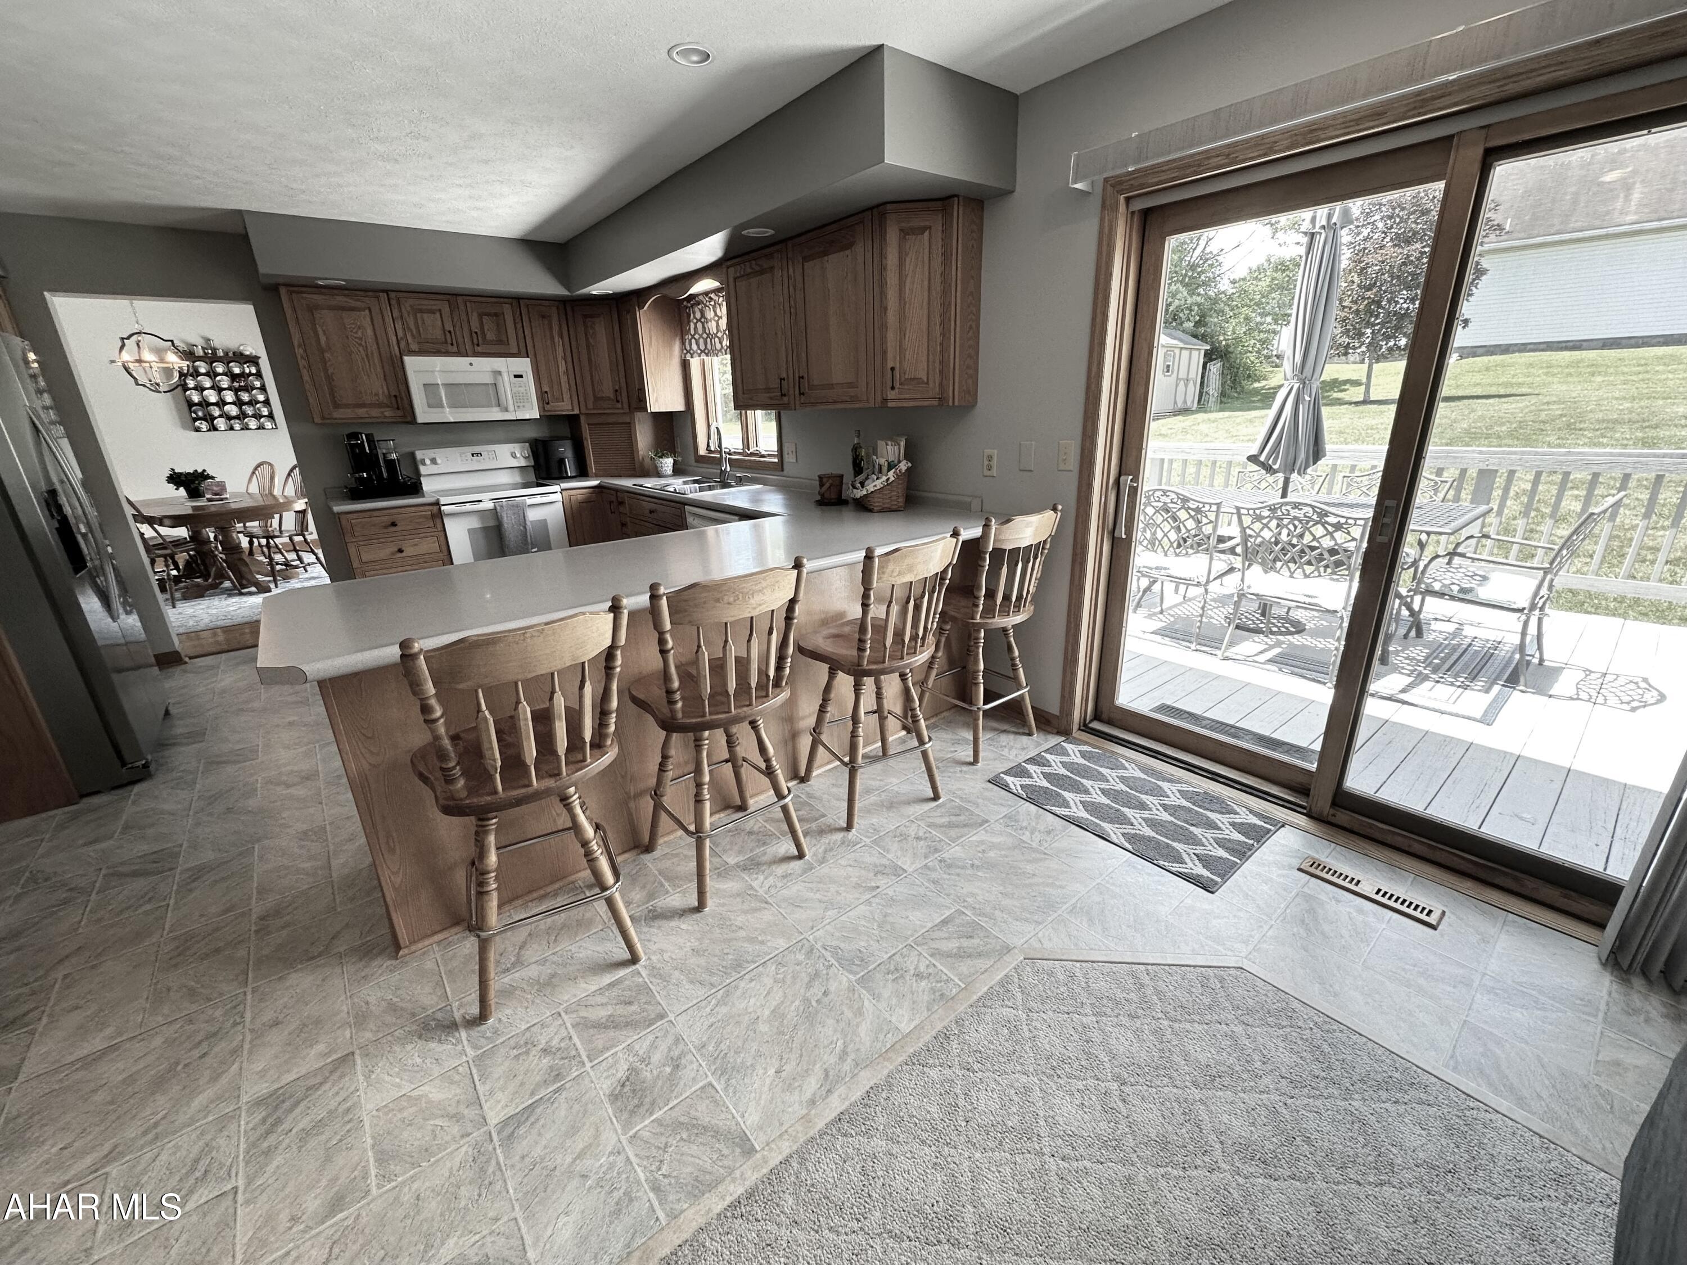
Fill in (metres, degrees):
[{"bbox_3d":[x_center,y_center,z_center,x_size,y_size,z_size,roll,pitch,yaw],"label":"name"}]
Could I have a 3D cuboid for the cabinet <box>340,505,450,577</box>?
[{"bbox_3d":[-2.996,-0.423,4.600,0.540,0.870,0.620,-16,24,-35],"label":"cabinet"}]

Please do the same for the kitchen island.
[{"bbox_3d":[-0.495,0.129,2.653,2.530,0.915,1.040,-16,23,-36],"label":"kitchen island"}]

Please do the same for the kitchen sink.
[{"bbox_3d":[-0.980,-0.898,4.555,0.540,0.190,0.860,-16,23,-36],"label":"kitchen sink"}]

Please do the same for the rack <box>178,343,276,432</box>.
[{"bbox_3d":[-6.686,-2.629,7.396,0.700,0.830,0.130,-16,23,-36],"label":"rack"}]

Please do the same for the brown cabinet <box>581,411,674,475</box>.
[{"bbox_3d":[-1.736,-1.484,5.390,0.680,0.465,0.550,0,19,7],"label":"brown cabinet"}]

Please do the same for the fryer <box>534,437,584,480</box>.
[{"bbox_3d":[-2.184,-1.318,5.186,0.240,0.285,0.300,-16,24,-35],"label":"fryer"}]

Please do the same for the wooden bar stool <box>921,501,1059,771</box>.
[{"bbox_3d":[0.556,-0.021,2.794,0.440,1.020,0.470,-15,22,-32],"label":"wooden bar stool"}]

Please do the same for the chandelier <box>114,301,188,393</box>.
[{"bbox_3d":[-5.628,-2.313,5.498,0.470,0.750,0.470,-16,23,-36],"label":"chandelier"}]

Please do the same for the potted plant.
[{"bbox_3d":[-5.890,-1.346,6.183,0.340,0.280,0.330,-16,24,-35],"label":"potted plant"}]

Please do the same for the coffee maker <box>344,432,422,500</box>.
[{"bbox_3d":[-3.058,-1.100,4.471,0.390,0.415,0.320,-16,23,-36],"label":"coffee maker"}]

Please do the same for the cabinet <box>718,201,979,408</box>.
[{"bbox_3d":[-0.038,-1.474,3.258,0.340,0.760,1.480,-16,24,-35],"label":"cabinet"}]

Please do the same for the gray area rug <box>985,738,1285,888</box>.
[{"bbox_3d":[1.025,0.608,2.464,0.505,0.012,0.830,-16,24,-35],"label":"gray area rug"}]

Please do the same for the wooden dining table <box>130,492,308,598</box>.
[{"bbox_3d":[-5.547,-0.772,6.108,2.200,0.760,1.120,10,23,33],"label":"wooden dining table"}]

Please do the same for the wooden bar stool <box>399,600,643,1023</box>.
[{"bbox_3d":[-0.795,0.397,1.737,0.460,1.020,0.460,-16,24,-35],"label":"wooden bar stool"}]

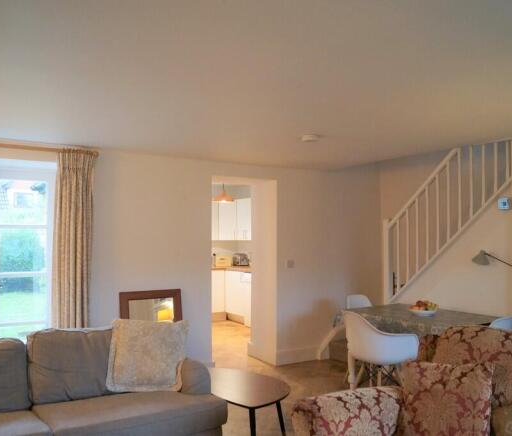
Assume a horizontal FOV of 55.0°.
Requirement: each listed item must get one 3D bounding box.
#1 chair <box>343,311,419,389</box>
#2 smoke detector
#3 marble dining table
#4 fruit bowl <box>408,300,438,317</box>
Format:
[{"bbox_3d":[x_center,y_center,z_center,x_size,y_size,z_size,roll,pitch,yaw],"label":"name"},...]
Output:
[{"bbox_3d":[1.066,1.217,4.208,0.600,0.820,0.620,1,-2,-23],"label":"chair"},{"bbox_3d":[0.443,-0.644,3.995,0.140,0.042,0.140,0,-2,0],"label":"smoke detector"},{"bbox_3d":[1.477,1.258,4.436,0.880,0.755,1.150,1,-3,-32],"label":"marble dining table"},{"bbox_3d":[1.528,0.822,4.474,0.280,0.125,0.280,0,-2,0],"label":"fruit bowl"}]

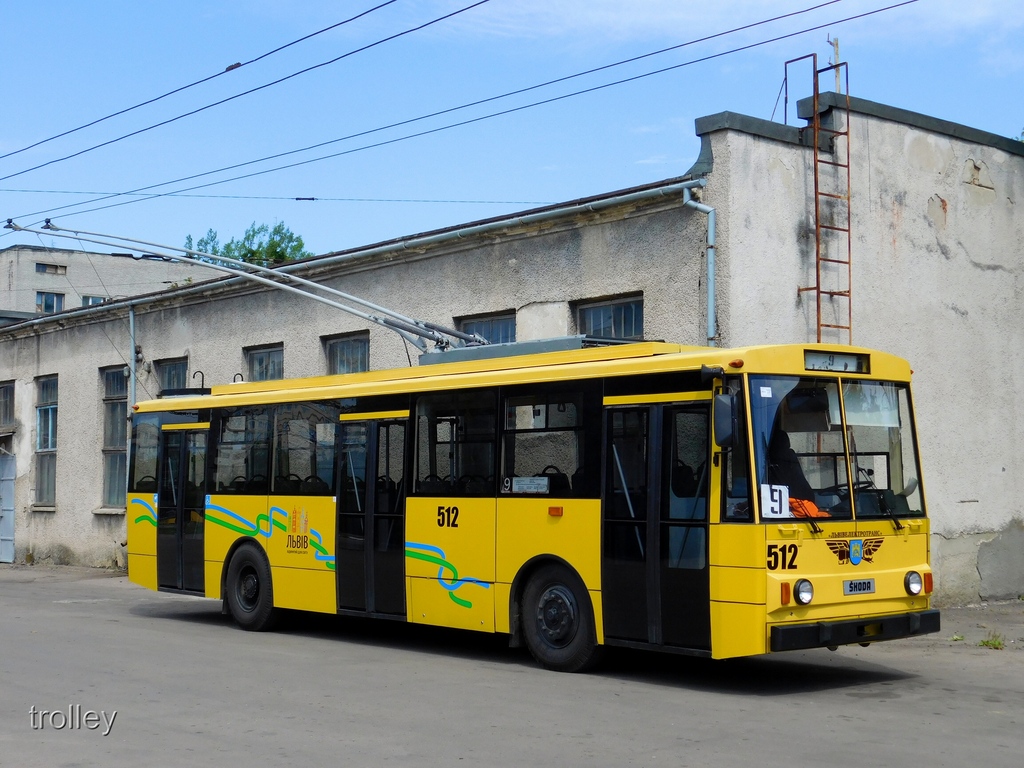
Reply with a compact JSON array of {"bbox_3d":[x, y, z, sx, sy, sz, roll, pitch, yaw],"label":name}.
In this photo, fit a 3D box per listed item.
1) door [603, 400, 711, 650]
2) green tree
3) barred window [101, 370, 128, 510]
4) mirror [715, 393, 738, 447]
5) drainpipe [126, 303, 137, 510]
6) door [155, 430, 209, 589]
[{"bbox_3d":[1.274,1.203,13.085,0.100,2.091,1.303,3,-5,-40],"label":"door"},{"bbox_3d":[-13.075,-0.784,74.541,6.000,14.620,6.000,3,-5,-40],"label":"green tree"},{"bbox_3d":[-8.024,1.070,30.417,0.180,2.820,1.300,3,-5,-40],"label":"barred window"},{"bbox_3d":[1.756,0.299,12.349,0.200,0.450,0.130,0,-4,2],"label":"mirror"},{"bbox_3d":[-7.384,0.728,29.242,0.120,4.570,0.120,3,-5,-40],"label":"drainpipe"},{"bbox_3d":[-4.279,1.635,19.657,0.100,2.091,1.308,3,-5,-40],"label":"door"}]

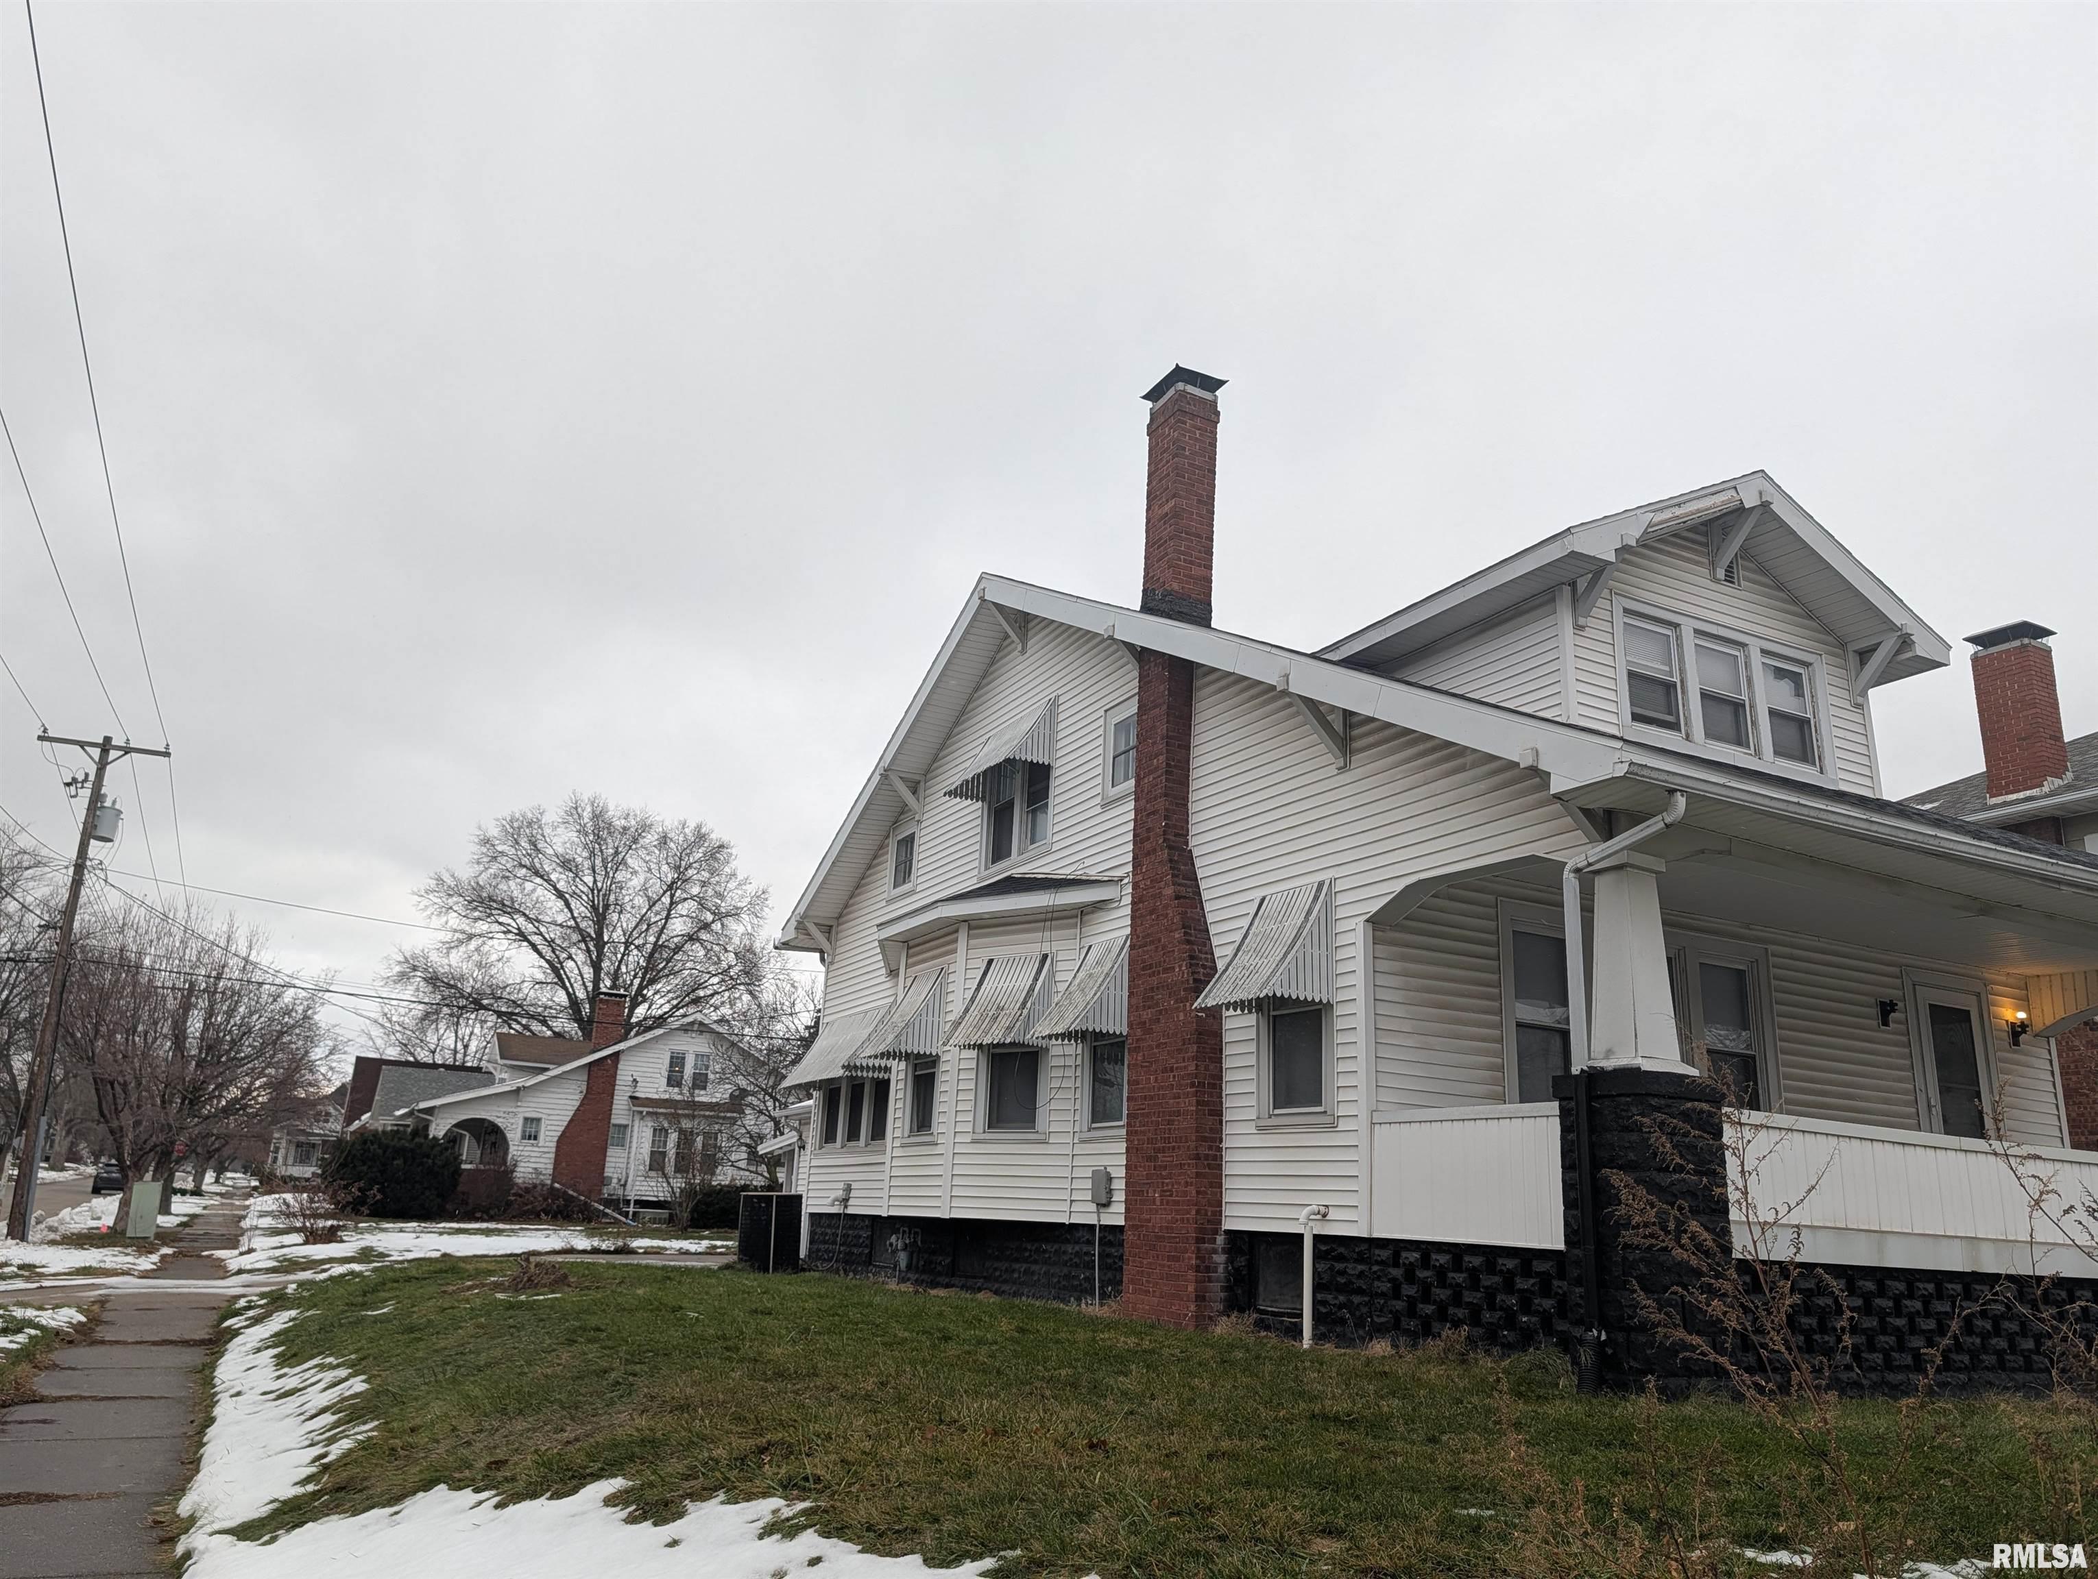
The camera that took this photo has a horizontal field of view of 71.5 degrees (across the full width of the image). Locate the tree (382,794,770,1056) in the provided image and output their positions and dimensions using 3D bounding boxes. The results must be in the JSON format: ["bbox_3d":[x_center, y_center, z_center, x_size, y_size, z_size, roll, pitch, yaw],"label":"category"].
[{"bbox_3d":[-20.746,9.007,64.480,16.080,18.113,15.000,11,-18,-25],"label":"tree"}]

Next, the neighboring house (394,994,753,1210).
[{"bbox_3d":[-14.926,10.841,49.482,12.660,6.670,8.700,11,-18,-25],"label":"neighboring house"}]

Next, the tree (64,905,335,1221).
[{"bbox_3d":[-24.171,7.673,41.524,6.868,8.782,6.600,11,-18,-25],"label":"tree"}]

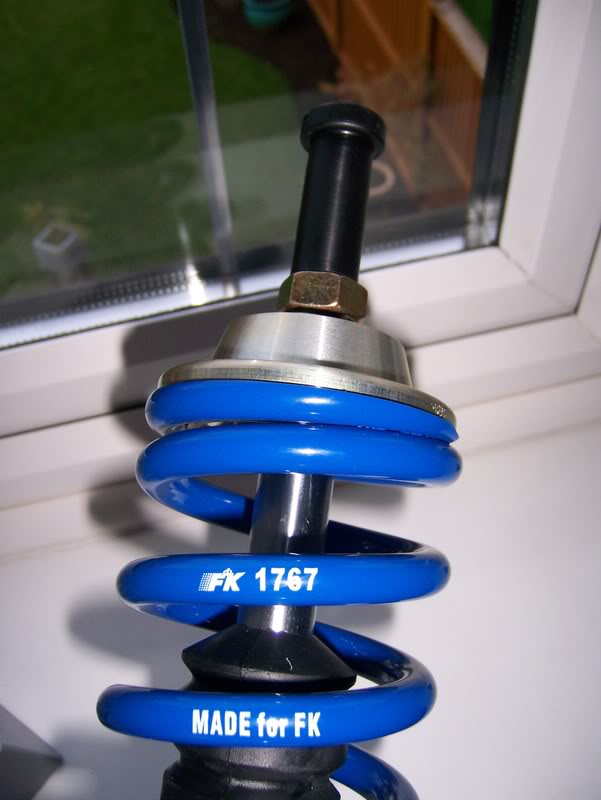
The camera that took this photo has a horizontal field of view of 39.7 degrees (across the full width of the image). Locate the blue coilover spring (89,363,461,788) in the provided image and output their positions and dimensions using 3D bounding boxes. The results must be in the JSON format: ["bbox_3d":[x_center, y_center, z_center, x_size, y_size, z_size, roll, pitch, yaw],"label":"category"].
[{"bbox_3d":[-0.008,0.077,0.232,0.091,0.091,0.155,8,83,0],"label":"blue coilover spring"}]

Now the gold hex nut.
[{"bbox_3d":[0.006,-0.029,0.244,0.026,0.023,0.010,7,83,10],"label":"gold hex nut"}]

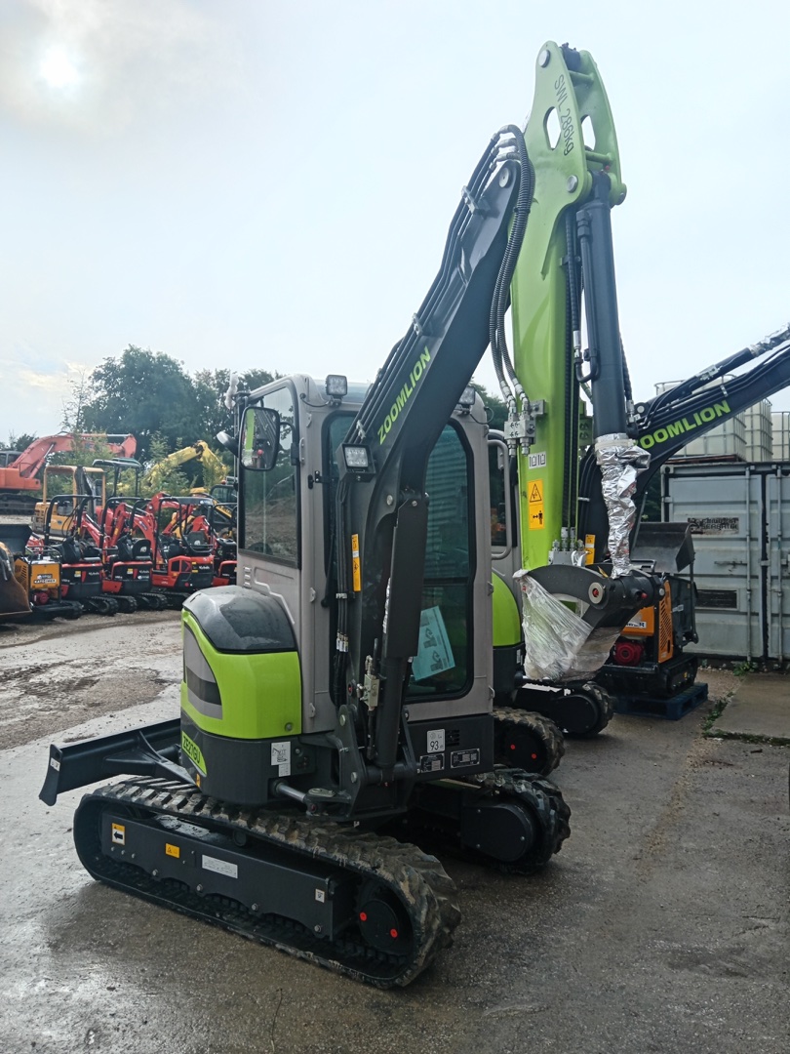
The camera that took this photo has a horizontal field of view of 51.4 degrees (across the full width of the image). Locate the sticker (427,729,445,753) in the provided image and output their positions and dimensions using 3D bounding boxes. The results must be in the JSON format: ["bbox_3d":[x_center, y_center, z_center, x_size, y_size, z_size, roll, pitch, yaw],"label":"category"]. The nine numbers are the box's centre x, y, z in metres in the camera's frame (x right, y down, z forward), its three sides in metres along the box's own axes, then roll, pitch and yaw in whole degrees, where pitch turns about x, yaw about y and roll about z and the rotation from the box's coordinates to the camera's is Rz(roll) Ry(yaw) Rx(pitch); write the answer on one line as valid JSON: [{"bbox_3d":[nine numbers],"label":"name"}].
[{"bbox_3d":[0.199,1.045,4.010,0.094,0.104,0.006,0,0,-24],"label":"sticker"}]

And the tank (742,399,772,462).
[{"bbox_3d":[5.406,-1.381,13.158,1.000,1.150,1.150,-1,0,31],"label":"tank"}]

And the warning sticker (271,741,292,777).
[{"bbox_3d":[-0.503,1.031,3.640,0.087,0.157,0.006,0,0,-19],"label":"warning sticker"}]

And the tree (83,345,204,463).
[{"bbox_3d":[-12.274,-4.345,40.000,5.800,9.000,5.600,-1,0,0],"label":"tree"}]

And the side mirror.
[{"bbox_3d":[-0.604,-0.393,3.660,0.175,0.280,0.060,0,8,-25],"label":"side mirror"}]

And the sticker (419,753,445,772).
[{"bbox_3d":[0.183,1.152,4.003,0.130,0.078,0.006,0,0,-24],"label":"sticker"}]

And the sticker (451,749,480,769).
[{"bbox_3d":[0.351,1.149,4.077,0.158,0.077,0.006,0,0,-24],"label":"sticker"}]

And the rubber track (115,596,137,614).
[{"bbox_3d":[-5.580,1.510,16.400,1.250,0.350,0.190,0,0,37],"label":"rubber track"}]

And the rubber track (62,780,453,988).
[{"bbox_3d":[-0.691,1.529,3.753,2.080,0.470,0.300,-1,0,33],"label":"rubber track"}]

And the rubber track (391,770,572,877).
[{"bbox_3d":[-0.029,1.526,4.758,2.080,0.470,0.300,-1,0,33],"label":"rubber track"}]

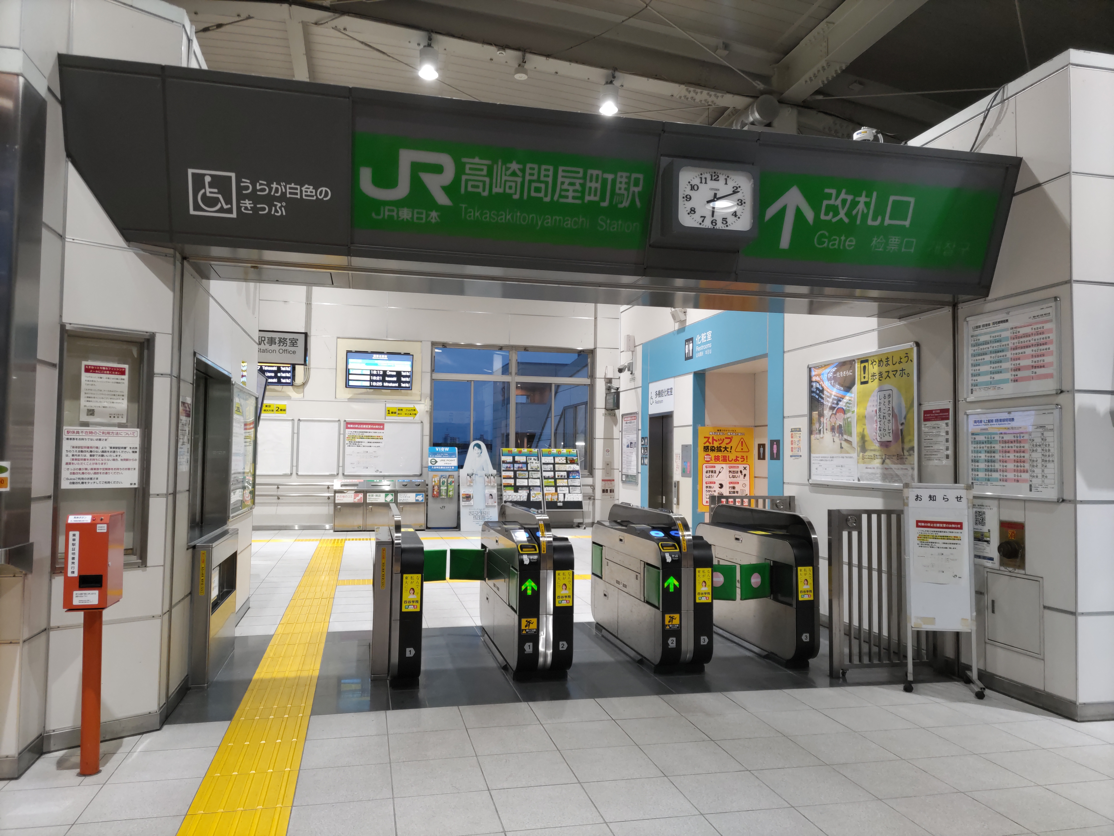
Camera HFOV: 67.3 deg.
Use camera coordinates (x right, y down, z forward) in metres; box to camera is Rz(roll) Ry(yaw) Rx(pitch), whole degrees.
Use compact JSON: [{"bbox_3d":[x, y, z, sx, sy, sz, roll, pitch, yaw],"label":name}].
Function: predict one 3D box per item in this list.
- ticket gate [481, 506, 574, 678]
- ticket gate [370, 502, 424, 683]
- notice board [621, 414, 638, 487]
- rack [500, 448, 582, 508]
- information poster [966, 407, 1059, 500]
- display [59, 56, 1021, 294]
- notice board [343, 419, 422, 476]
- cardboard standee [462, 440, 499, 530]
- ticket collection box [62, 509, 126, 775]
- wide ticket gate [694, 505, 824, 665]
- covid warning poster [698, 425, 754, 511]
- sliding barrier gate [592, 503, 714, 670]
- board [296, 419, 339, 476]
[{"bbox_3d":[-0.260,1.179,6.012,0.357,1.055,1.720,1,-3,-13],"label":"ticket gate"},{"bbox_3d":[-1.158,1.166,5.952,0.297,1.047,1.648,1,-3,-13],"label":"ticket gate"},{"bbox_3d":[1.068,0.456,12.428,0.035,1.050,0.775,1,-3,-13],"label":"notice board"},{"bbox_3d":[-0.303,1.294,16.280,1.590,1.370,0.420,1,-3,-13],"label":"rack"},{"bbox_3d":[2.810,0.223,5.185,0.024,0.556,0.760,1,-3,-13],"label":"information poster"},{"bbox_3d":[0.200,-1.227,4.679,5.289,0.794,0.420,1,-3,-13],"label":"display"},{"bbox_3d":[-3.288,0.579,15.862,1.470,1.048,0.030,1,-3,-13],"label":"notice board"},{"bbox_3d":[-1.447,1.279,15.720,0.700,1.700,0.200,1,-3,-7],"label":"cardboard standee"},{"bbox_3d":[-2.071,0.998,3.716,0.175,1.151,0.190,1,-3,-7],"label":"ticket collection box"},{"bbox_3d":[1.485,1.224,6.424,0.187,1.055,1.720,1,-3,-13],"label":"wide ticket gate"},{"bbox_3d":[2.056,0.625,10.161,0.728,1.030,0.012,1,-3,-13],"label":"covid warning poster"},{"bbox_3d":[0.657,1.203,6.228,0.355,1.055,1.710,1,-3,-13],"label":"sliding barrier gate"},{"bbox_3d":[-4.522,0.549,15.865,0.765,1.050,0.035,1,-3,-13],"label":"board"}]

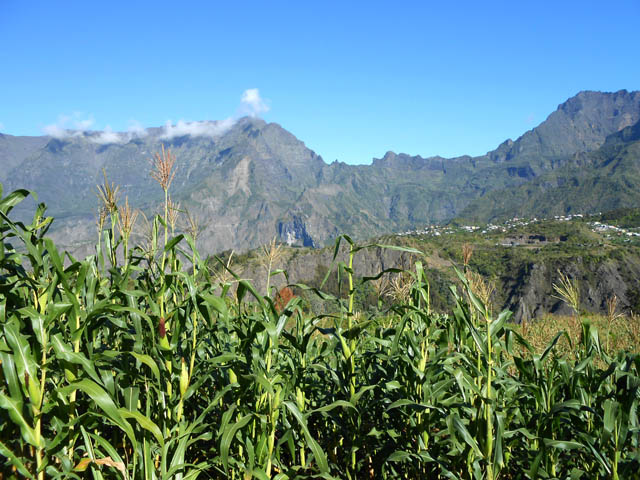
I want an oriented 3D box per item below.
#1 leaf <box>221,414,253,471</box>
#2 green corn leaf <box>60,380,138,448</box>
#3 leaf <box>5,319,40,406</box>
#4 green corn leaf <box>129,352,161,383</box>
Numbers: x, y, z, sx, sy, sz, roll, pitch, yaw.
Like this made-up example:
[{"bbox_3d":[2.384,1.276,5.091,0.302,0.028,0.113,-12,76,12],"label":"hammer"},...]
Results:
[{"bbox_3d":[-0.478,1.158,2.750,0.178,0.311,0.160,0,-2,0],"label":"leaf"},{"bbox_3d":[-1.152,0.897,2.500,0.383,0.343,0.220,0,-2,0],"label":"green corn leaf"},{"bbox_3d":[-1.516,0.619,2.450,0.178,0.425,0.160,0,-2,0],"label":"leaf"},{"bbox_3d":[-0.986,0.716,2.700,0.174,0.163,0.140,0,-2,0],"label":"green corn leaf"}]

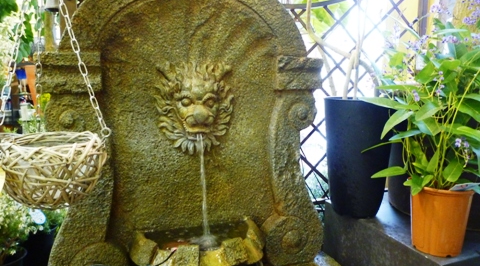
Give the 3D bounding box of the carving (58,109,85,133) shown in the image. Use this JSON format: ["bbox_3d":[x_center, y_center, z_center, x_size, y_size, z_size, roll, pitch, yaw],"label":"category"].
[{"bbox_3d":[-0.481,-0.032,0.996,0.073,0.075,0.040,-3,8,-20],"label":"carving"}]

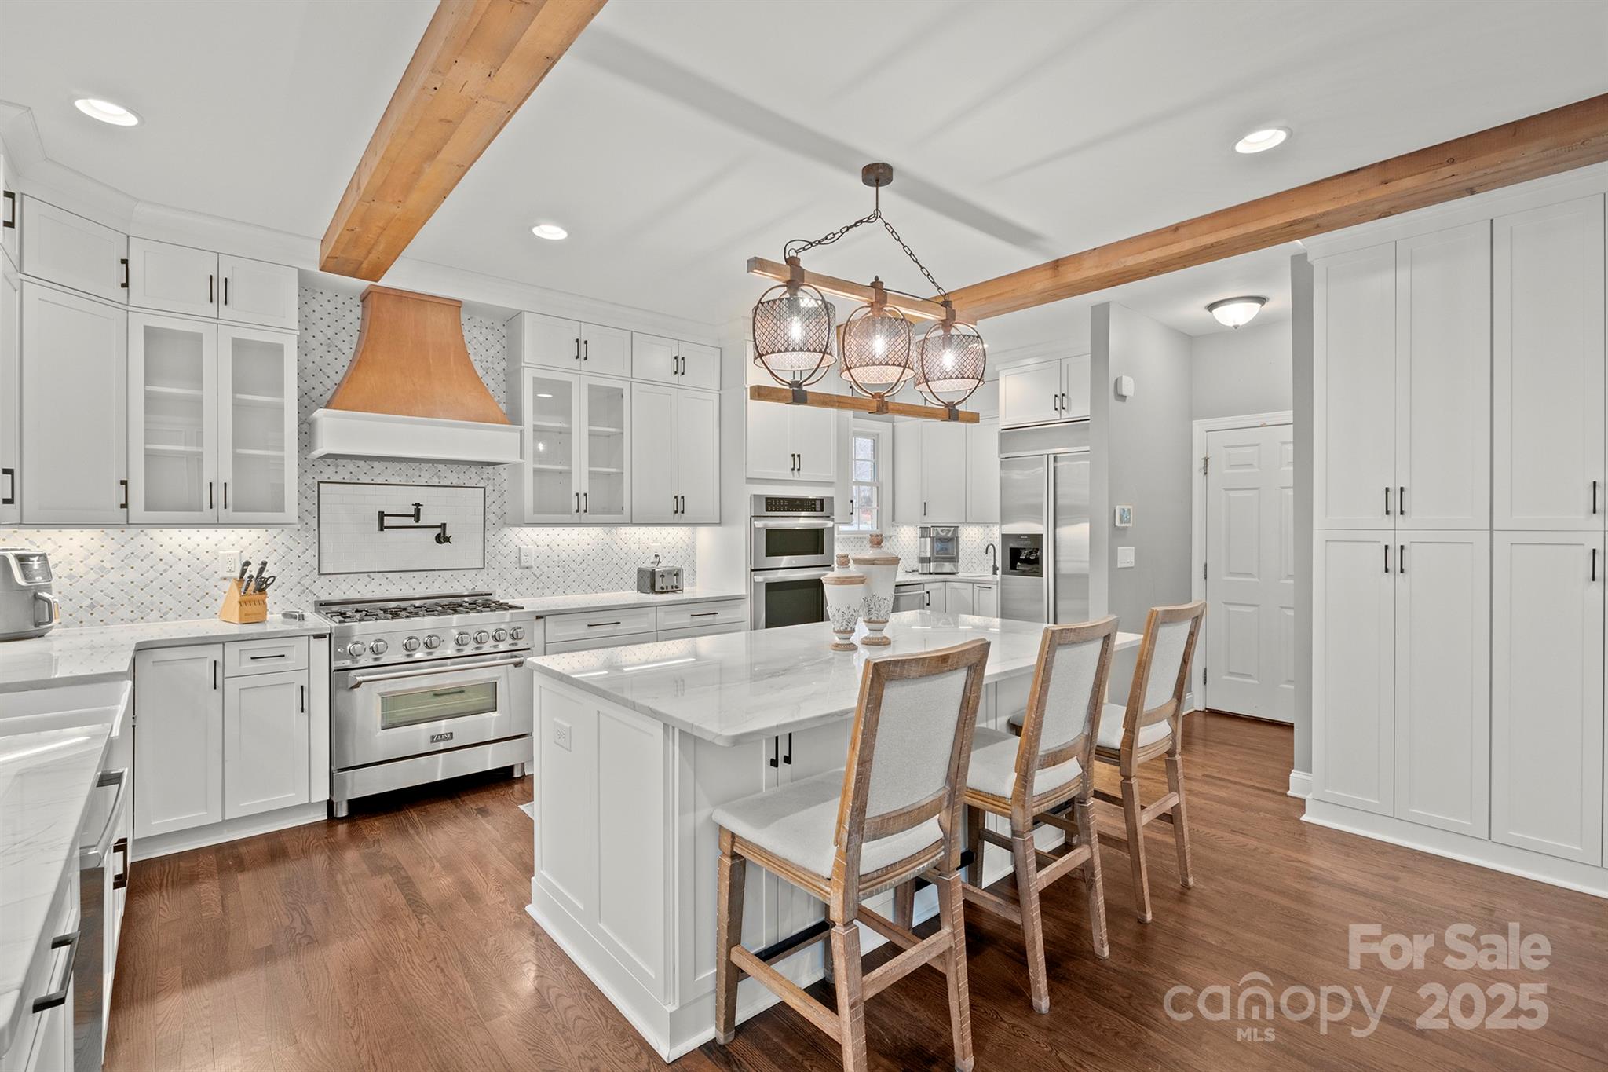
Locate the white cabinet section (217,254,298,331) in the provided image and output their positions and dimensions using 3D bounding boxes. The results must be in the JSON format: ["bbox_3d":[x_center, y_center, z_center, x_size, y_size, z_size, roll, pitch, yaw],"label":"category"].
[{"bbox_3d":[-2.694,-1.155,3.521,0.303,0.307,0.330,-1,1,-41],"label":"white cabinet section"}]

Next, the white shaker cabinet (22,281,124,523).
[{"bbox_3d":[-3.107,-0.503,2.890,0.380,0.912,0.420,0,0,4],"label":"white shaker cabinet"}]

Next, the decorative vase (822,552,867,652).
[{"bbox_3d":[0.153,0.244,2.671,0.169,0.357,0.169,0,0,0],"label":"decorative vase"}]

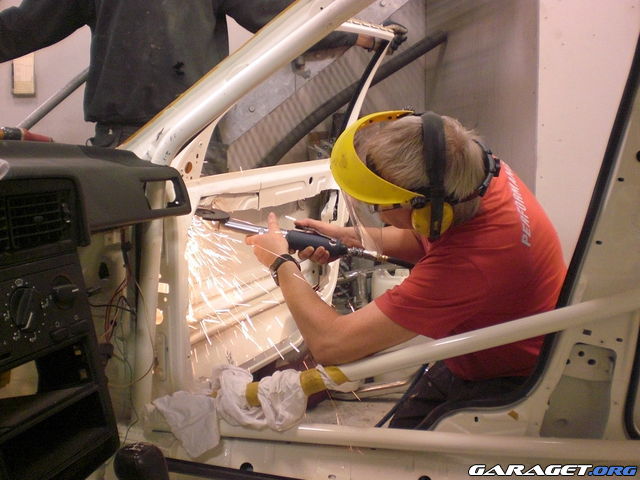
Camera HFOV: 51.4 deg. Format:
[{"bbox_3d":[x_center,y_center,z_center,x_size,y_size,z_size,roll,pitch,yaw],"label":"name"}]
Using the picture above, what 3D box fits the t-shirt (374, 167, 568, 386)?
[{"bbox_3d":[0.332,0.063,1.470,0.360,0.460,0.450,-8,19,15],"label":"t-shirt"}]

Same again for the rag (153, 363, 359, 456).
[{"bbox_3d":[-0.132,0.343,1.340,0.395,0.160,0.130,1,5,7],"label":"rag"}]

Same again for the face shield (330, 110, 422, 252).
[{"bbox_3d":[0.116,-0.114,1.340,0.180,0.210,0.200,-7,-38,8],"label":"face shield"}]

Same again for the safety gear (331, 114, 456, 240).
[{"bbox_3d":[0.147,-0.123,1.310,0.235,0.200,0.190,-7,-38,8],"label":"safety gear"}]

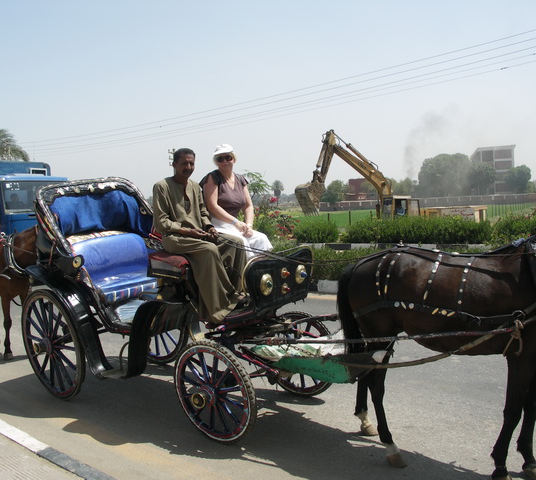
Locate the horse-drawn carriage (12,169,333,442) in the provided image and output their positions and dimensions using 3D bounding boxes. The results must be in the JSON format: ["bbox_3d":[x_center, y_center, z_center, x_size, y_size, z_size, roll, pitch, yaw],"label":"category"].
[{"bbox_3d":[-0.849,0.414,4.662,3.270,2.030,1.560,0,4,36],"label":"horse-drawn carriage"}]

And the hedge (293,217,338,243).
[{"bbox_3d":[1.930,-0.378,20.600,1.750,1.100,1.100,0,4,36],"label":"hedge"}]

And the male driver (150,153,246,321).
[{"bbox_3d":[-0.569,-0.057,4.162,0.900,1.360,0.550,0,4,36],"label":"male driver"}]

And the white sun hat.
[{"bbox_3d":[-0.388,-0.780,4.563,0.190,0.130,0.250,-2,4,7],"label":"white sun hat"}]

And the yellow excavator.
[{"bbox_3d":[5.404,-3.024,31.269,9.100,6.800,2.900,-4,4,-32],"label":"yellow excavator"}]

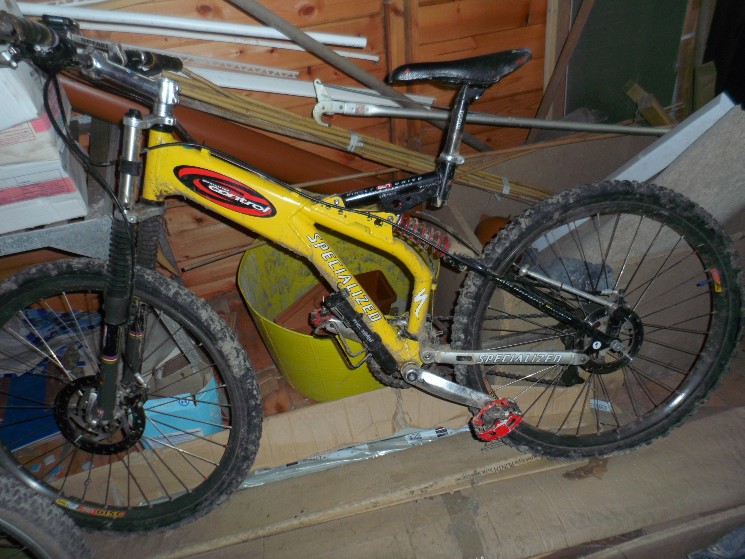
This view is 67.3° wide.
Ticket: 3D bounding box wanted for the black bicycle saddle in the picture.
[{"bbox_3d":[0.167,-0.393,1.067,0.270,0.066,0.145,-9,18,-2],"label":"black bicycle saddle"}]

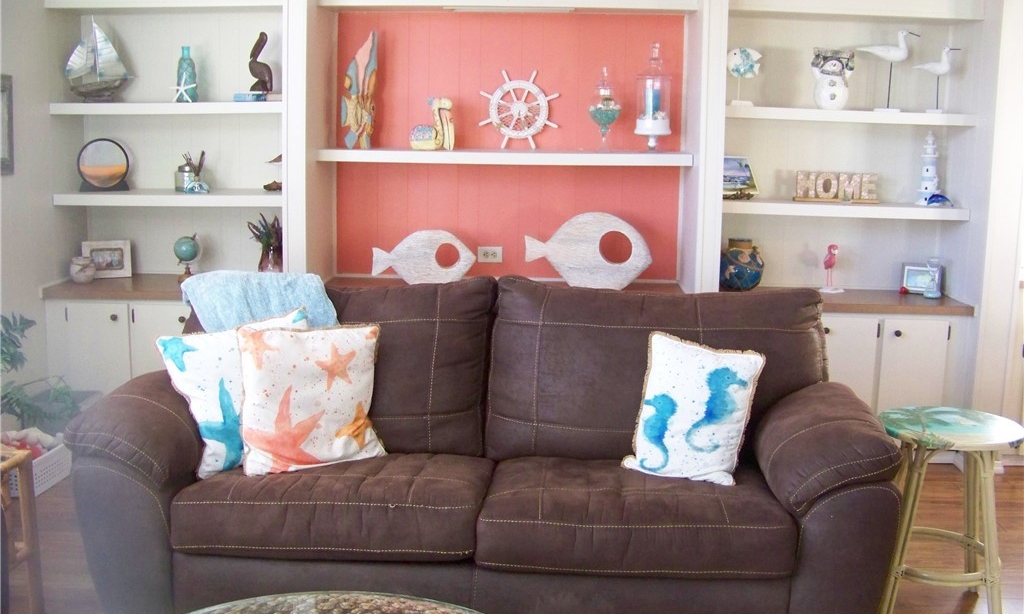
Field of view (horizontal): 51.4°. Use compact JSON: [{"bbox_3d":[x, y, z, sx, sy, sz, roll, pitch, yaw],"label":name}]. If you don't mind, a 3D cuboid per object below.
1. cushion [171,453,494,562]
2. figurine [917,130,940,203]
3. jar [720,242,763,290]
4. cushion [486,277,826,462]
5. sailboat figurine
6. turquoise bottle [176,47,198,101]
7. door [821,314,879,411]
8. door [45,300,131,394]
[{"bbox_3d":[-0.492,0.543,3.162,0.842,0.195,0.570,2,10,4],"label":"cushion"},{"bbox_3d":[1.849,-0.613,4.703,0.112,0.320,0.112,1,9,2],"label":"figurine"},{"bbox_3d":[1.040,-0.189,4.848,0.210,0.230,0.210,1,9,1],"label":"jar"},{"bbox_3d":[0.452,0.205,3.330,0.980,0.540,0.240,1,-5,4],"label":"cushion"},{"bbox_3d":[-1.807,-1.084,4.664,0.300,0.375,0.100,4,10,16],"label":"sailboat figurine"},{"bbox_3d":[-1.440,-1.034,4.730,0.092,0.255,0.092,1,9,1],"label":"turquoise bottle"},{"bbox_3d":[1.425,0.295,4.586,0.280,0.505,0.022,1,9,2],"label":"door"},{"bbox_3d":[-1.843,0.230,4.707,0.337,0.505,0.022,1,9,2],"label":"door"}]

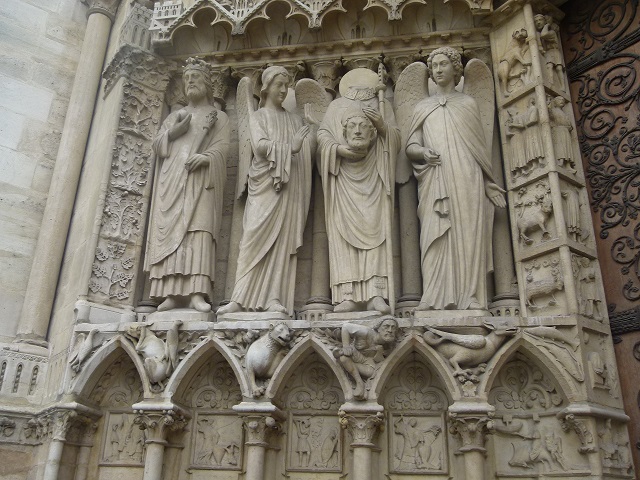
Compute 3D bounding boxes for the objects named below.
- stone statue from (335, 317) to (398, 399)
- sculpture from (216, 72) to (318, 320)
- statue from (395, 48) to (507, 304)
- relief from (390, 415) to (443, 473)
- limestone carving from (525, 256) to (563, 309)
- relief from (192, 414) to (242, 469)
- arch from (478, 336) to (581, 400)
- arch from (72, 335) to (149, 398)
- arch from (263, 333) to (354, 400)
[{"bbox_3d":[0.300,0.757,3.771,0.430,0.510,0.300,2,-23,-3],"label":"stone statue"},{"bbox_3d":[-0.379,-0.462,4.727,0.740,2.300,0.540,2,-23,-3],"label":"sculpture"},{"bbox_3d":[1.077,-0.577,4.790,0.768,2.441,0.550,-2,-23,9],"label":"statue"},{"bbox_3d":[0.657,1.385,4.036,0.350,0.375,0.080,-2,-23,9],"label":"relief"},{"bbox_3d":[1.588,0.310,4.196,0.120,0.385,0.300,16,-27,-32],"label":"limestone carving"},{"bbox_3d":[-0.736,1.445,4.252,0.373,0.368,0.080,-2,-23,9],"label":"relief"},{"bbox_3d":[1.363,0.864,3.925,0.637,0.439,0.250,-2,-23,9],"label":"arch"},{"bbox_3d":[-1.357,0.907,4.109,0.562,0.442,0.280,-2,-23,8],"label":"arch"},{"bbox_3d":[-0.048,0.866,3.913,0.556,0.420,0.280,-2,-23,8],"label":"arch"}]

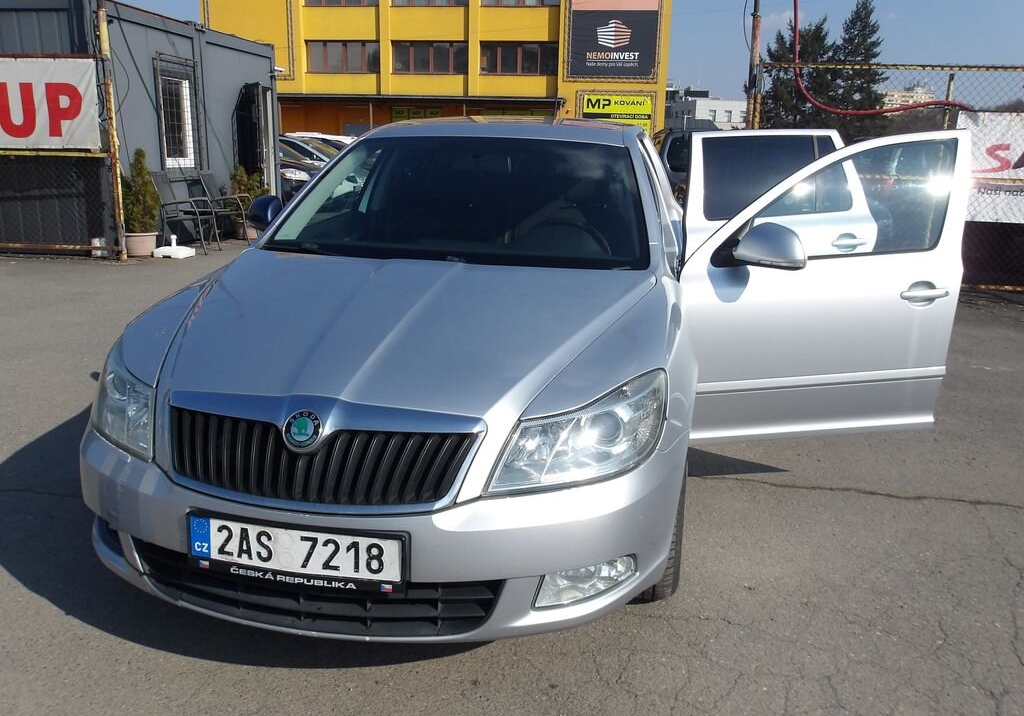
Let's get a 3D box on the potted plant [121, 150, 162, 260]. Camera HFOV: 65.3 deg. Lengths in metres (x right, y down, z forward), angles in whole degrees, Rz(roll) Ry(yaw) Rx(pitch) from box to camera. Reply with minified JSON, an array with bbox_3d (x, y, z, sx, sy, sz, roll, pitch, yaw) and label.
[{"bbox_3d":[-4.212,-1.767,9.044,0.440,1.200,0.440,1,15,0],"label":"potted plant"}]

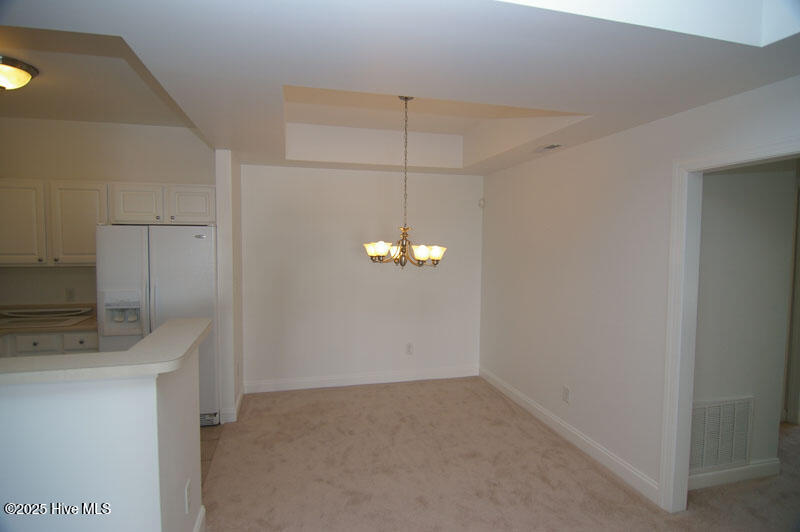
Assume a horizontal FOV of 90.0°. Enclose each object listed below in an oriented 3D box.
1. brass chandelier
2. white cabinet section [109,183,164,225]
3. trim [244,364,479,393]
[{"bbox_3d":[0.037,-0.646,3.154,0.685,1.335,0.685,-1,4,-15],"label":"brass chandelier"},{"bbox_3d":[-2.449,-0.574,3.824,0.445,0.373,0.317,0,3,-14],"label":"white cabinet section"},{"bbox_3d":[-0.335,1.289,4.589,2.740,0.130,0.018,-1,4,-15],"label":"trim"}]

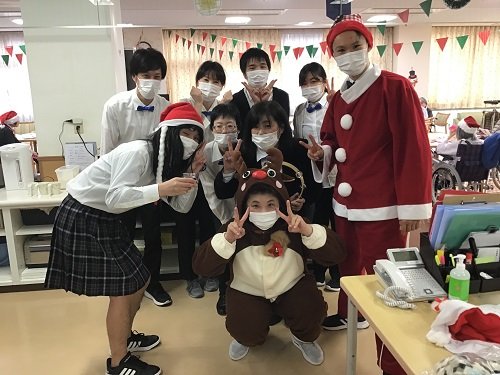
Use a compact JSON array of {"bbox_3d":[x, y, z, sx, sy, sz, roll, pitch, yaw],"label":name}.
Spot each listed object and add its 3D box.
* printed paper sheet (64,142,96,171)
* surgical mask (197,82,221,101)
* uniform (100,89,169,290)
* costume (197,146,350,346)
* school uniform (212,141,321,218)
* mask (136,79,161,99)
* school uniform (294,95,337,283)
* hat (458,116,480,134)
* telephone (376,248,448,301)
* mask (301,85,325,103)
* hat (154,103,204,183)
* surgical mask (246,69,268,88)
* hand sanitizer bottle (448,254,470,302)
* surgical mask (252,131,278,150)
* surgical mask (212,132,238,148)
[{"bbox_3d":[-1.268,-0.185,3.380,0.225,0.300,0.015,-3,12,-5],"label":"printed paper sheet"},{"bbox_3d":[-0.253,-0.589,2.760,0.145,0.115,0.075,9,14,1],"label":"surgical mask"},{"bbox_3d":[-0.743,0.052,2.930,0.460,1.380,0.330,-4,11,-13],"label":"uniform"},{"bbox_3d":[0.098,0.300,2.434,0.810,1.030,0.600,-1,12,0],"label":"costume"},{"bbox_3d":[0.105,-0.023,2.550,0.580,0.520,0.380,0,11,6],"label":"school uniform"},{"bbox_3d":[-0.585,-0.569,2.606,0.137,0.115,0.085,-4,12,-13],"label":"mask"},{"bbox_3d":[0.462,0.032,3.033,0.400,1.270,0.270,0,12,7],"label":"school uniform"},{"bbox_3d":[2.255,-0.637,4.600,0.220,0.180,0.230,-8,13,-30],"label":"hat"},{"bbox_3d":[0.554,0.289,1.559,0.172,0.110,0.230,-3,12,-7],"label":"telephone"},{"bbox_3d":[0.402,-0.589,2.824,0.137,0.100,0.085,1,12,11],"label":"mask"},{"bbox_3d":[-0.326,-0.217,2.147,0.240,0.380,0.210,10,17,44],"label":"hat"},{"bbox_3d":[0.052,-0.720,2.970,0.148,0.115,0.075,-1,14,-1],"label":"surgical mask"},{"bbox_3d":[0.682,0.296,1.455,0.064,0.153,0.064,-5,12,-17],"label":"hand sanitizer bottle"},{"bbox_3d":[0.082,-0.257,2.450,0.145,0.110,0.075,2,12,14],"label":"surgical mask"},{"bbox_3d":[-0.133,-0.272,2.552,0.137,0.100,0.085,-2,12,-1],"label":"surgical mask"}]

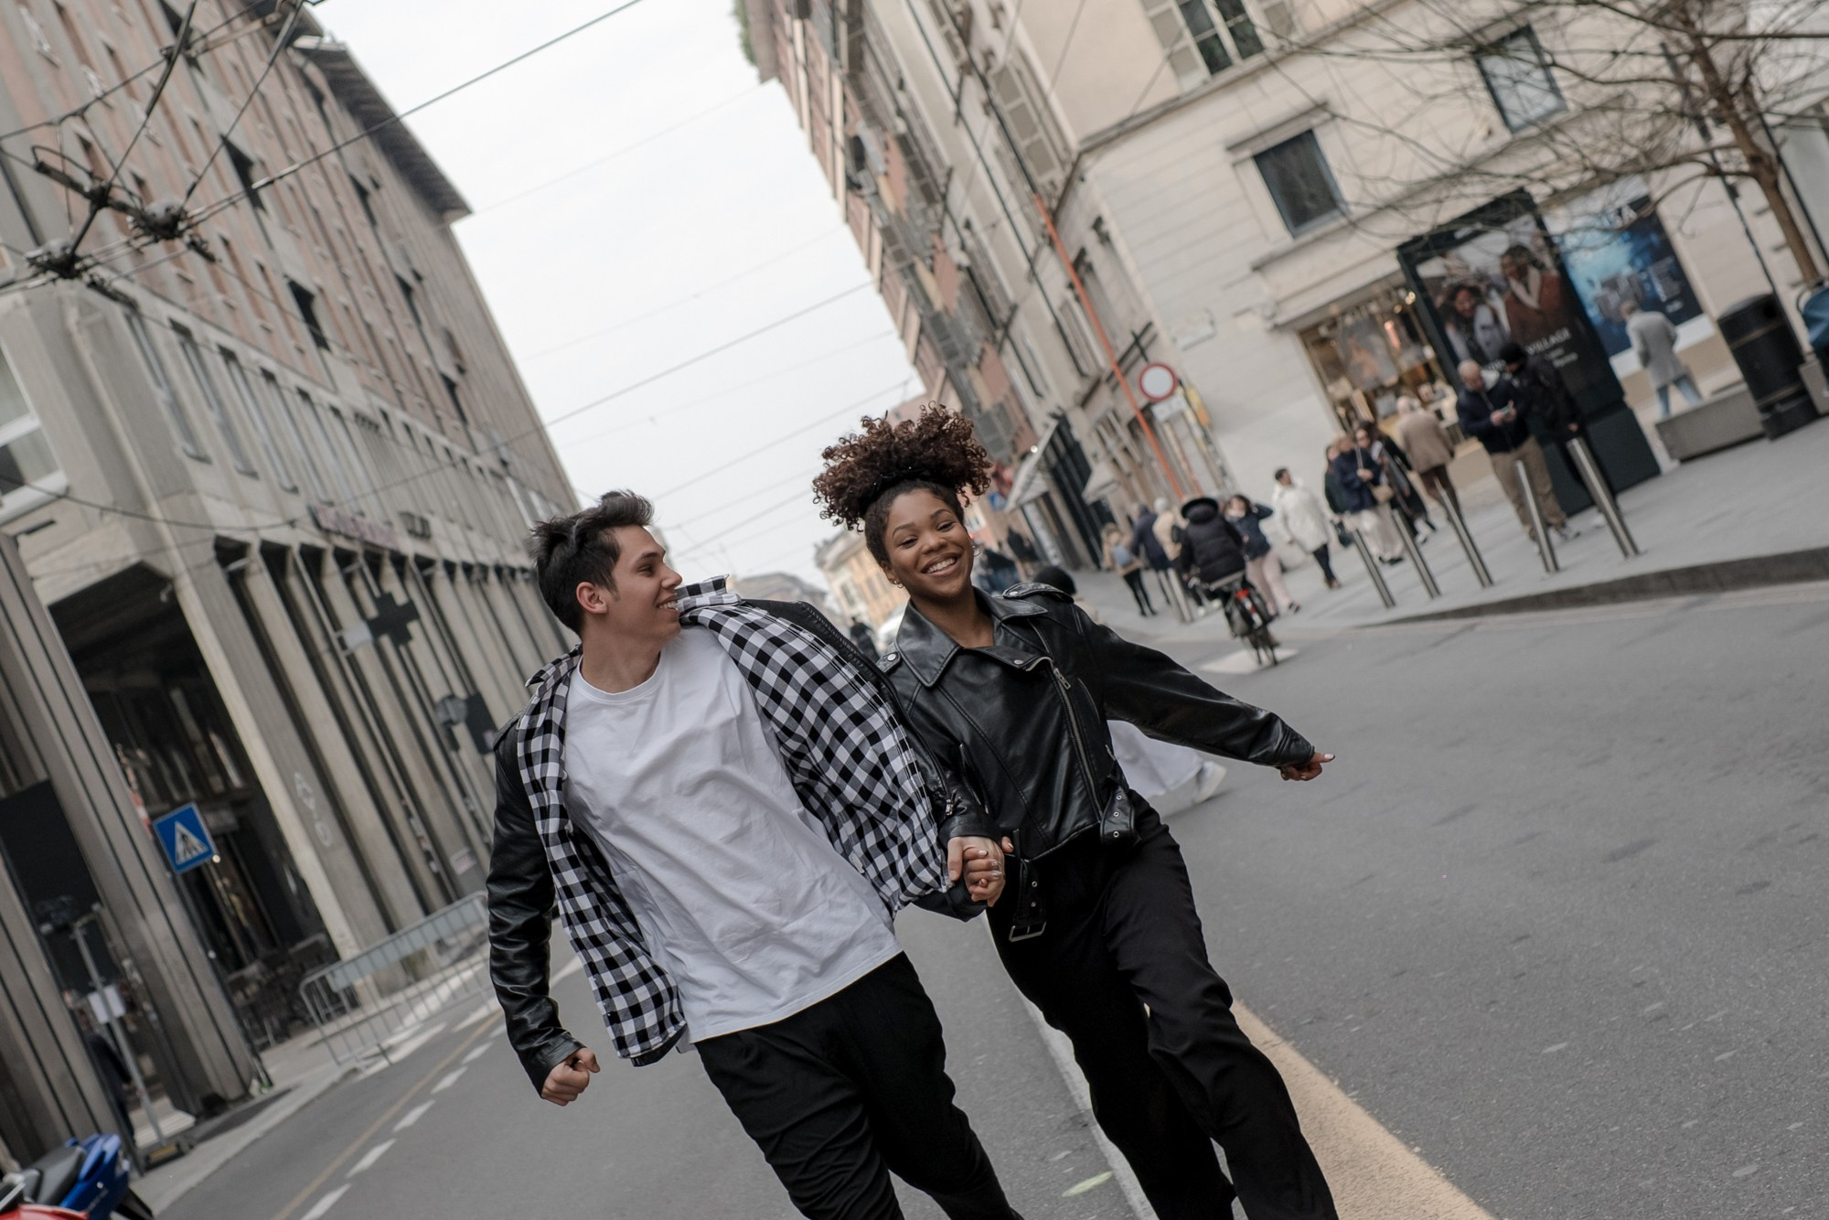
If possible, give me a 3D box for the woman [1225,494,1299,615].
[{"bbox_3d":[4.506,-0.722,29.300,0.620,1.640,0.500,-25,-1,21],"label":"woman"}]

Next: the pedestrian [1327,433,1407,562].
[{"bbox_3d":[5.588,-1.397,28.300,0.450,1.660,0.530,-26,-1,44],"label":"pedestrian"}]

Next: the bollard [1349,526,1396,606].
[{"bbox_3d":[4.736,-0.428,23.600,0.100,0.870,0.100,-25,-1,11],"label":"bollard"}]

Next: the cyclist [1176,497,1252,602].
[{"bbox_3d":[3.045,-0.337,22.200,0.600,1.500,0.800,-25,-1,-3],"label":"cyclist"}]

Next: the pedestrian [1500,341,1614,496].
[{"bbox_3d":[5.474,-1.492,19.400,0.450,1.730,0.550,-24,-2,-32],"label":"pedestrian"}]

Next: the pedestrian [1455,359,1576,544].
[{"bbox_3d":[4.992,-1.305,19.100,0.580,1.710,0.480,-25,-1,-7],"label":"pedestrian"}]

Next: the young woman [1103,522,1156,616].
[{"bbox_3d":[3.536,-0.658,37.600,0.520,1.670,0.420,-25,-1,-24],"label":"young woman"}]

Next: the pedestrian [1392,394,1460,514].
[{"bbox_3d":[6.438,-1.861,28.500,0.540,1.690,0.500,-25,-1,15],"label":"pedestrian"}]

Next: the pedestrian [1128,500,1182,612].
[{"bbox_3d":[3.909,-0.856,36.800,0.520,1.790,0.450,-25,-1,-34],"label":"pedestrian"}]

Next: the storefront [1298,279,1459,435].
[{"bbox_3d":[7.028,-3.396,34.000,1.850,2.650,0.500,-25,0,-3],"label":"storefront"}]

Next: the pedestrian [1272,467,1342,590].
[{"bbox_3d":[4.920,-1.037,28.600,0.580,1.650,0.450,-25,-1,-45],"label":"pedestrian"}]

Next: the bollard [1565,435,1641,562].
[{"bbox_3d":[4.728,-0.760,15.700,0.110,0.910,0.110,-25,0,0],"label":"bollard"}]

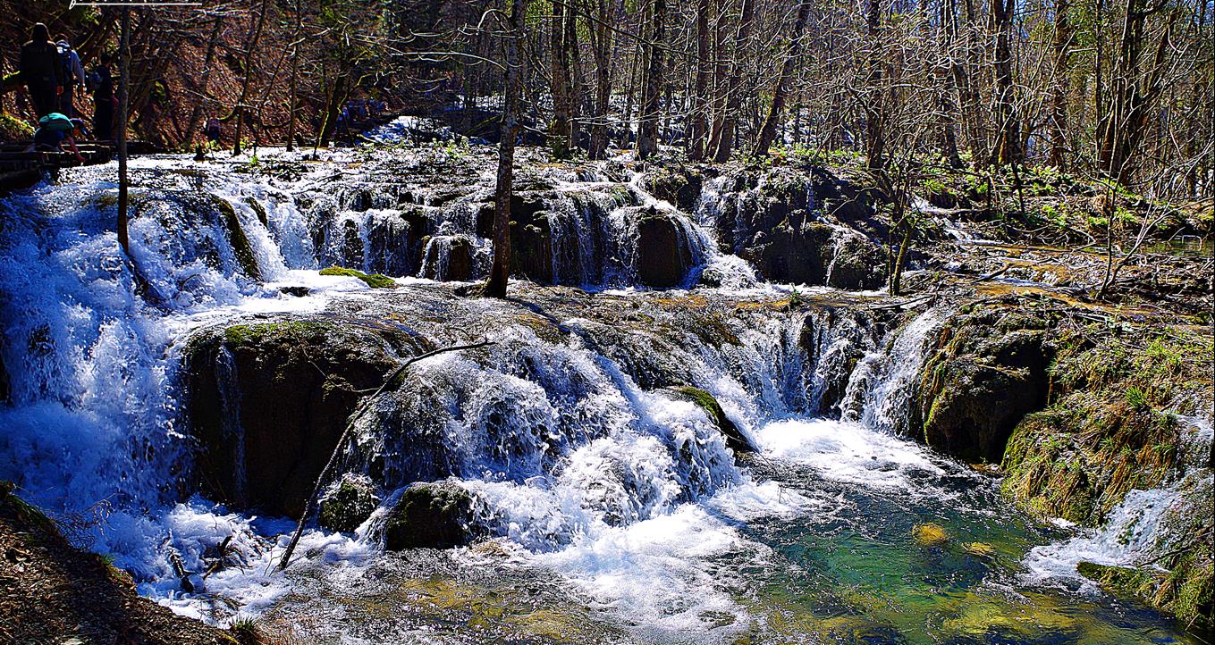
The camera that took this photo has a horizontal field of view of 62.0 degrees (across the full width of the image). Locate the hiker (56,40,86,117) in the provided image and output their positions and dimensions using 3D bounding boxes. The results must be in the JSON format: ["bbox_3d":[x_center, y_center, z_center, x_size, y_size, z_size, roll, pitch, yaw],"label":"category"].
[{"bbox_3d":[-9.048,-3.951,17.000,0.520,1.700,0.400,-3,12,-18],"label":"hiker"}]

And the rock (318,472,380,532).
[{"bbox_3d":[-2.570,1.745,10.031,0.600,0.470,0.480,-2,11,-15],"label":"rock"}]

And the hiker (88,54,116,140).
[{"bbox_3d":[-9.755,-4.368,19.500,0.460,1.650,0.460,-9,14,-40],"label":"hiker"}]

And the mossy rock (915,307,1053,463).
[{"bbox_3d":[4.835,0.720,12.612,1.580,1.720,1.150,5,12,21],"label":"mossy rock"}]

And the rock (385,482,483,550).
[{"bbox_3d":[-1.694,1.782,9.728,0.920,0.540,0.620,-1,11,-10],"label":"rock"}]

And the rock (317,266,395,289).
[{"bbox_3d":[-3.125,-0.581,12.702,1.000,0.200,0.600,-2,11,-14],"label":"rock"}]

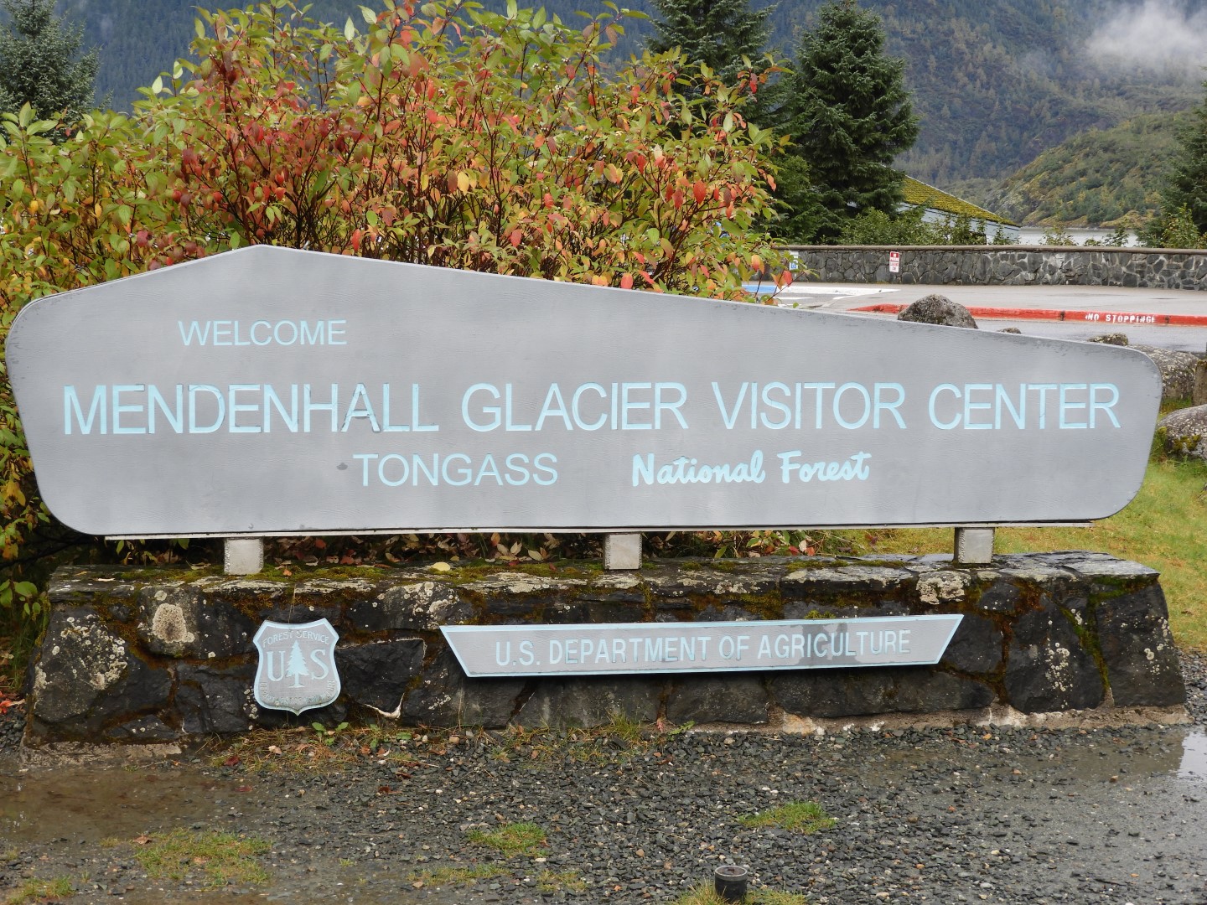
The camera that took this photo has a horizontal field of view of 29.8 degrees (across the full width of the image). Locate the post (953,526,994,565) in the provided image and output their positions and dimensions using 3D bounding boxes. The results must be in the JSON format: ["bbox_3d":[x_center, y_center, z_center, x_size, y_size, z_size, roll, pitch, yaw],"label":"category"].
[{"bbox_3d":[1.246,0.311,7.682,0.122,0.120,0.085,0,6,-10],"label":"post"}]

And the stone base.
[{"bbox_3d":[0.032,0.620,7.459,3.730,0.488,0.560,0,6,-10],"label":"stone base"}]

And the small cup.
[{"bbox_3d":[0.313,1.052,5.522,0.080,0.064,0.080,1,6,0],"label":"small cup"}]

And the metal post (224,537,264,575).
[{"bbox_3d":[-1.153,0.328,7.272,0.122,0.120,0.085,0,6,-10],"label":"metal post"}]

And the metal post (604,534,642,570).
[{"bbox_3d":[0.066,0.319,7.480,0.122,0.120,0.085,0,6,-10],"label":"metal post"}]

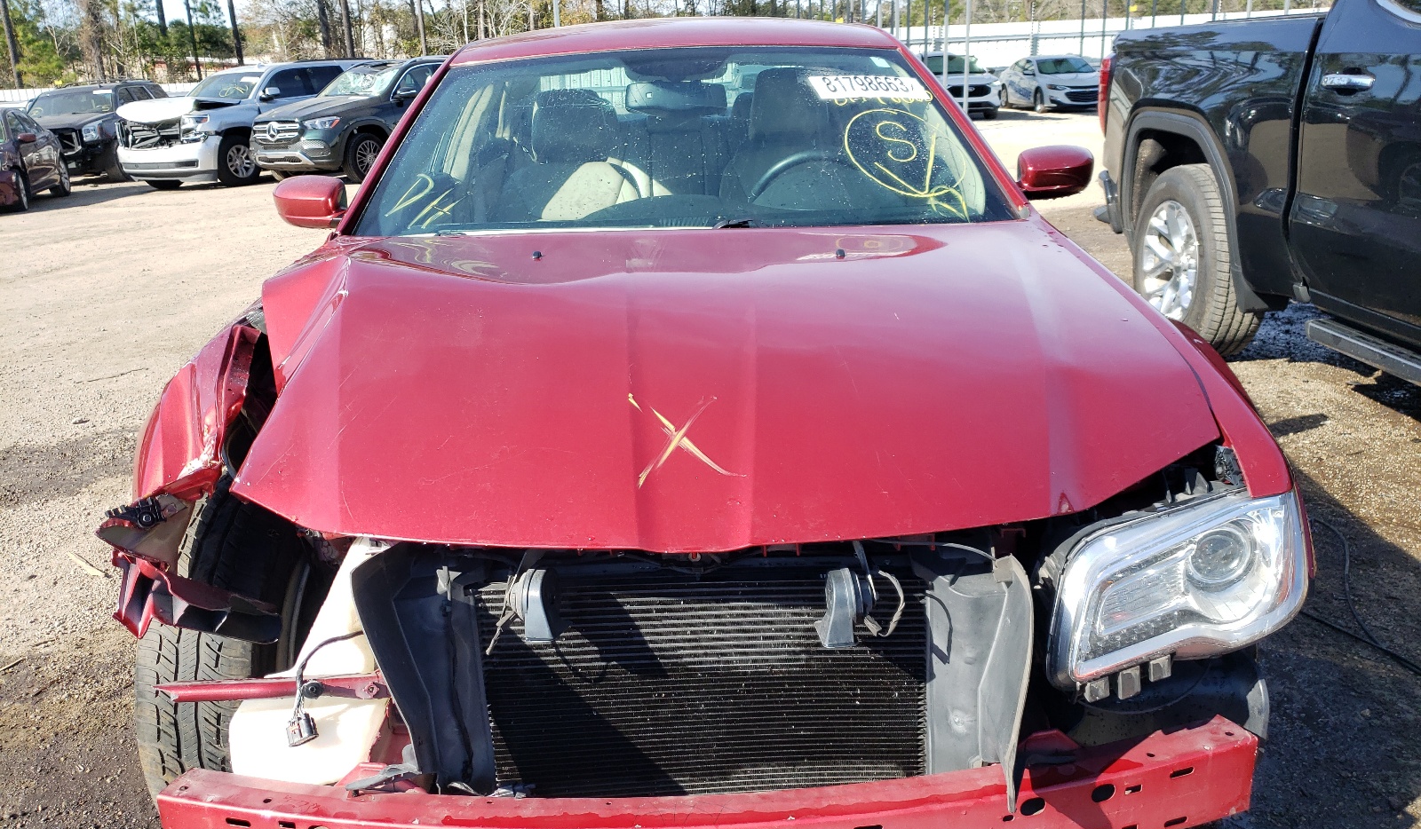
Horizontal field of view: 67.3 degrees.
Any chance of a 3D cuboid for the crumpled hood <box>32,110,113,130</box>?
[{"bbox_3d":[-11.605,-5.212,18.993,1.480,0.220,1.280,-6,18,-12],"label":"crumpled hood"}]

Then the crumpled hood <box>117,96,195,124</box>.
[{"bbox_3d":[-8.613,-4.946,17.277,1.620,0.320,1.350,5,19,20],"label":"crumpled hood"}]

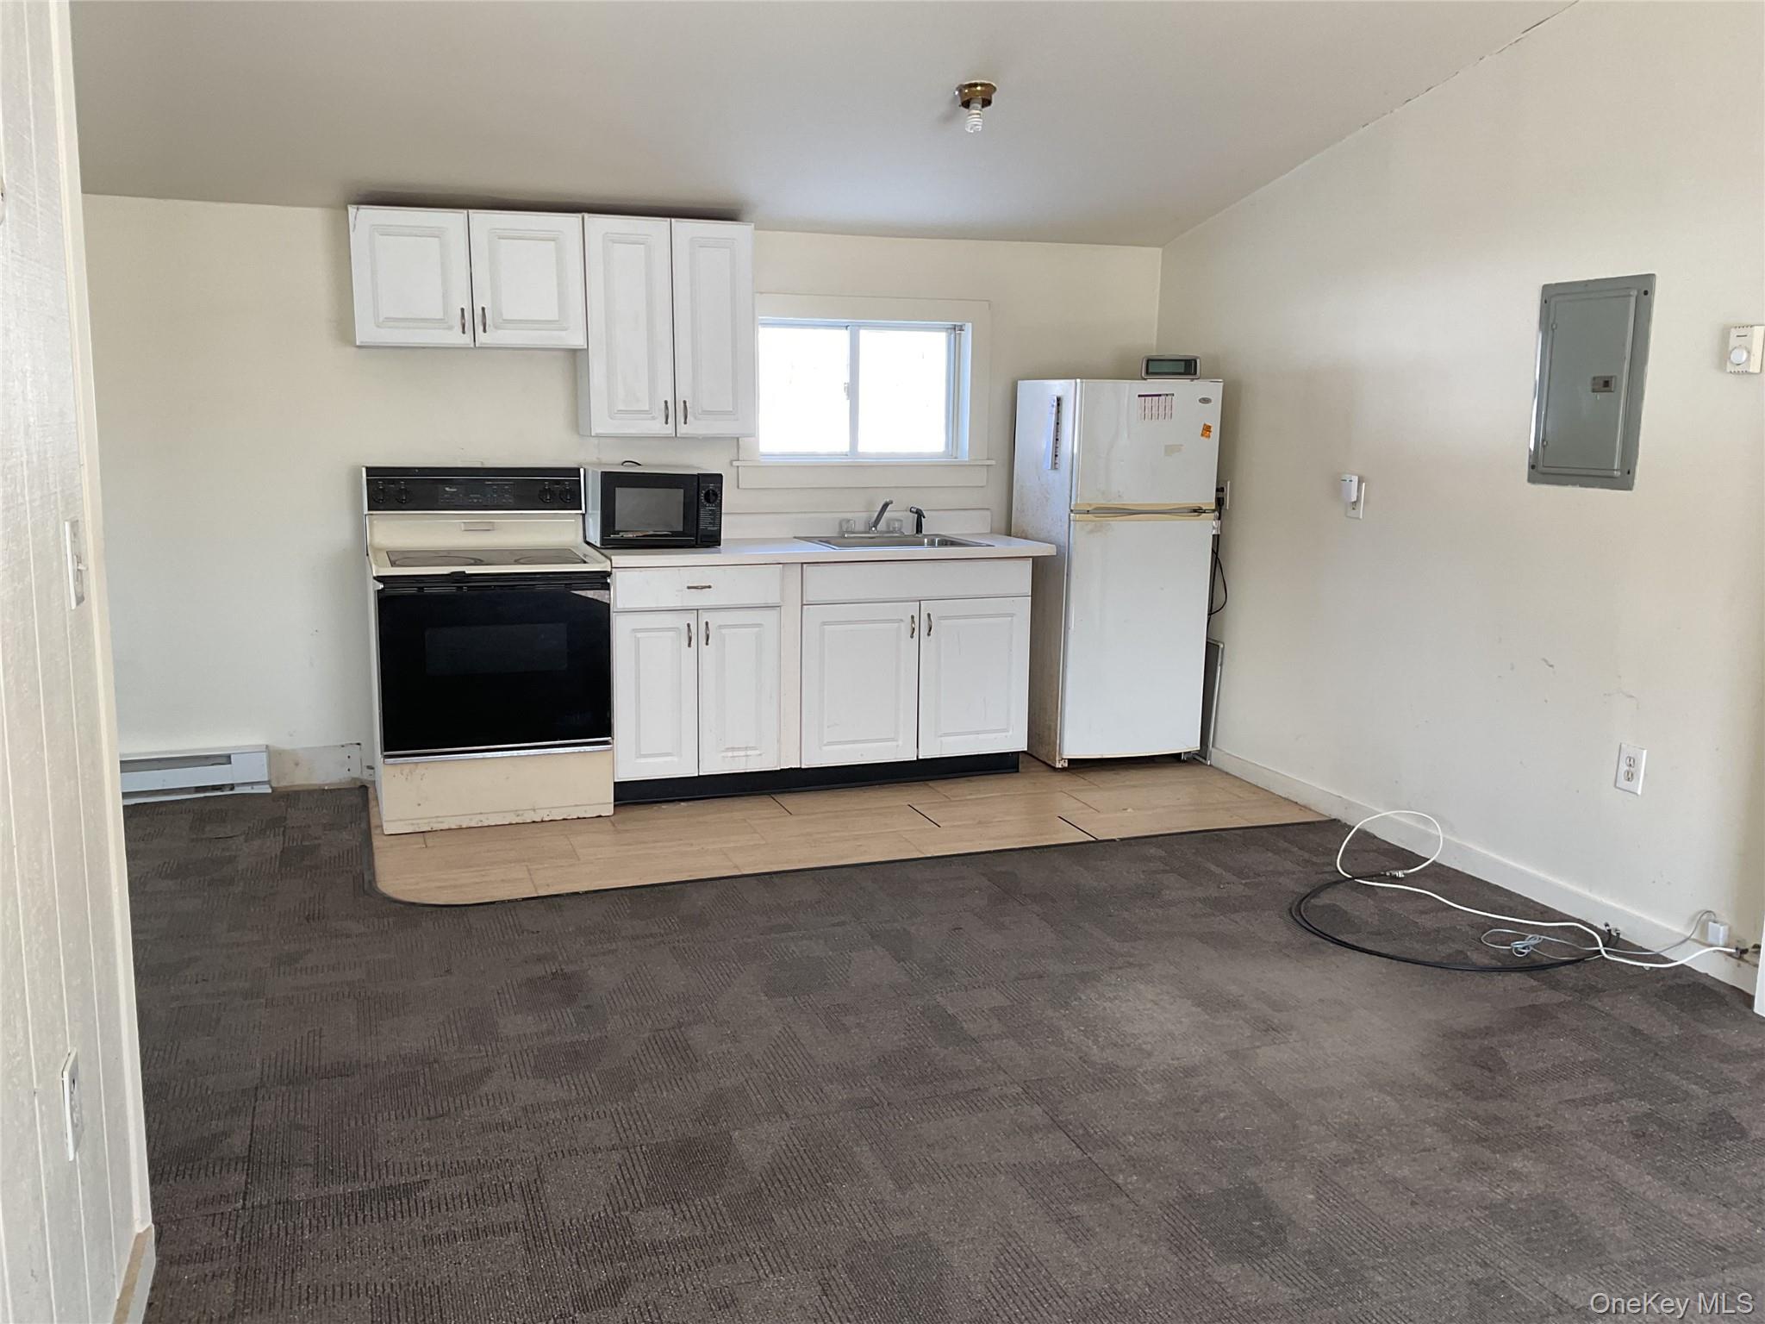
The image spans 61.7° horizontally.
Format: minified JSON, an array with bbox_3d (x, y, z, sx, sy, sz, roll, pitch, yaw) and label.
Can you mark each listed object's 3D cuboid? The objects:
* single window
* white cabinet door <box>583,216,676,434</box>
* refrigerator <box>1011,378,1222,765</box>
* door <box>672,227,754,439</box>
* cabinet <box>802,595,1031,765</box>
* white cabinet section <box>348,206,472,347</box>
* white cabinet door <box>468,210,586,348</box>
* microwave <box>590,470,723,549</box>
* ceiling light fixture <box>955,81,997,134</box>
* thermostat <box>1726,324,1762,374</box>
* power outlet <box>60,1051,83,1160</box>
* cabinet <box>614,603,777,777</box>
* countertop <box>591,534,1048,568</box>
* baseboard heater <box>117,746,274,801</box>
[{"bbox_3d":[-0.075,-1.105,6.035,0.900,0.556,0.100,-3,11,-19],"label":"single window"},{"bbox_3d":[-0.905,-1.198,5.327,0.304,0.762,0.030,-3,11,-19],"label":"white cabinet door"},{"bbox_3d":[0.937,-0.374,6.086,0.612,1.534,0.605,-3,10,-18],"label":"refrigerator"},{"bbox_3d":[-0.617,-1.213,5.426,0.302,0.762,0.030,-3,11,-19],"label":"door"},{"bbox_3d":[0.043,0.025,5.809,0.910,0.608,0.590,-3,11,-19],"label":"cabinet"},{"bbox_3d":[-1.584,-1.294,4.987,0.382,0.455,0.020,-3,11,-19],"label":"white cabinet section"},{"bbox_3d":[-1.235,-1.332,5.186,0.388,0.460,0.030,-3,11,-19],"label":"white cabinet door"},{"bbox_3d":[-0.840,-0.572,5.486,0.450,0.277,0.360,-2,10,-14],"label":"microwave"},{"bbox_3d":[0.285,-1.653,4.436,0.126,0.132,0.126,-3,-1,0],"label":"ceiling light fixture"},{"bbox_3d":[2.129,-0.771,3.651,0.040,0.108,0.062,-3,11,-19],"label":"thermostat"},{"bbox_3d":[-1.070,0.585,1.954,0.008,0.115,0.072,-3,11,-19],"label":"power outlet"},{"bbox_3d":[-0.740,0.071,5.558,0.605,0.610,0.520,-3,11,-19],"label":"cabinet"},{"bbox_3d":[-0.235,-0.431,5.614,1.674,0.037,0.636,-3,11,-19],"label":"countertop"},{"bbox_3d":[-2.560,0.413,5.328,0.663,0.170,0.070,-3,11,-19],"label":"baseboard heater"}]

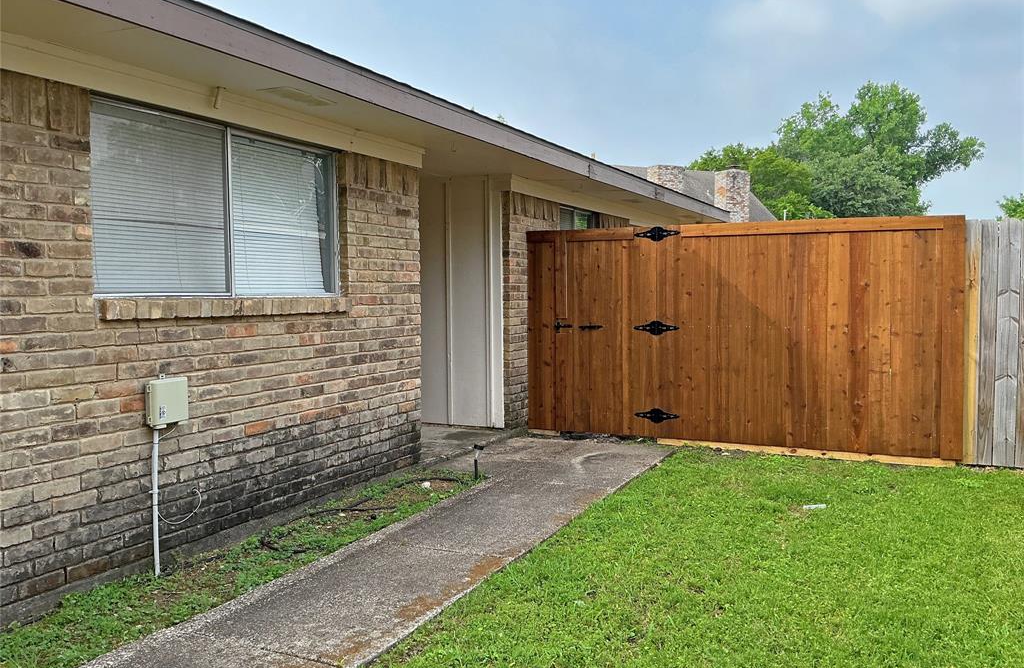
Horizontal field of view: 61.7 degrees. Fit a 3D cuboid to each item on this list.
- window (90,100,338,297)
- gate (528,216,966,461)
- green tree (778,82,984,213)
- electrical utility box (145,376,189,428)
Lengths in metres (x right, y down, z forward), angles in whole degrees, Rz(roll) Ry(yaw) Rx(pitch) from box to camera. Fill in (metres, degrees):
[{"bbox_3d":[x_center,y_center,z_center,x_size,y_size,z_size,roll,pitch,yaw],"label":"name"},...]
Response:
[{"bbox_3d":[-1.550,-0.667,4.752,0.080,0.915,1.787,1,3,27],"label":"window"},{"bbox_3d":[1.769,0.007,7.191,3.580,1.808,0.100,1,3,27],"label":"gate"},{"bbox_3d":[12.938,-4.386,30.190,7.249,8.618,7.249,1,3,27],"label":"green tree"},{"bbox_3d":[-1.688,0.332,4.204,0.070,0.216,0.199,1,3,27],"label":"electrical utility box"}]

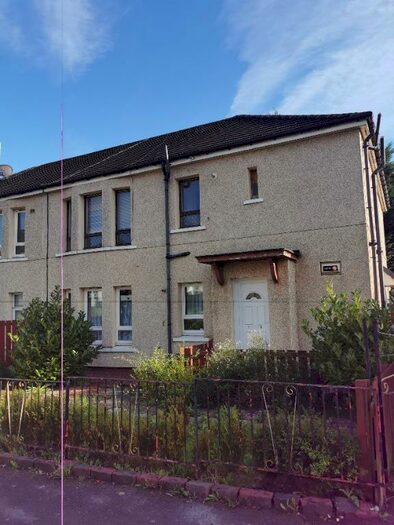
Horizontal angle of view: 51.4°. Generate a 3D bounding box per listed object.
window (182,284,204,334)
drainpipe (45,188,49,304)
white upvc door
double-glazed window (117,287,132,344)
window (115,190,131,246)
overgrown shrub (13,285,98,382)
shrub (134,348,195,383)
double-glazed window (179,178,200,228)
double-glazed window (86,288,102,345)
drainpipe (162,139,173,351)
[{"bbox_3d":[-0.097,1.202,10.512,0.679,1.321,0.090,-5,-7,26],"label":"window"},{"bbox_3d":[-4.616,0.705,12.506,0.090,5.952,0.100,-5,-7,26],"label":"drainpipe"},{"bbox_3d":[1.242,1.433,9.089,0.828,2.074,0.080,-5,-7,26],"label":"white upvc door"},{"bbox_3d":[-1.972,1.504,11.402,0.586,1.618,0.090,-5,-7,26],"label":"double-glazed window"},{"bbox_3d":[-2.062,-1.270,11.694,0.586,1.618,0.090,-5,-7,26],"label":"window"},{"bbox_3d":[-3.723,1.894,10.700,2.200,2.450,2.000,-5,-7,26],"label":"overgrown shrub"},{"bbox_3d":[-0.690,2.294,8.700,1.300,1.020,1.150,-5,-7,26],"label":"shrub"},{"bbox_3d":[-0.195,-1.552,10.806,0.670,1.349,0.090,-5,-7,26],"label":"double-glazed window"},{"bbox_3d":[-2.941,1.588,11.868,0.716,1.618,0.090,-5,-7,26],"label":"double-glazed window"},{"bbox_3d":[-0.732,-0.053,10.644,0.140,6.092,0.140,-5,-7,26],"label":"drainpipe"}]

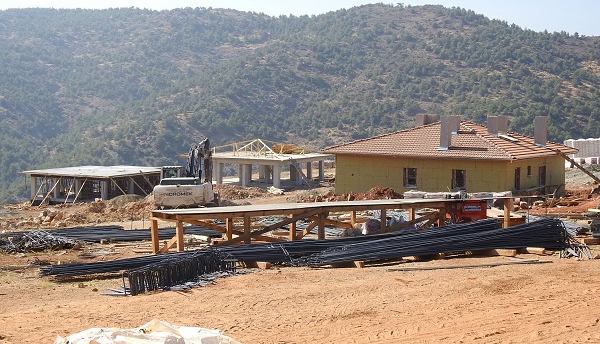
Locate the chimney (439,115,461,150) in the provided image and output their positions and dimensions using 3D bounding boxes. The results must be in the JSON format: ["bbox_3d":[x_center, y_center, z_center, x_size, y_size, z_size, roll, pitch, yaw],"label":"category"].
[{"bbox_3d":[9.863,-2.657,63.695,0.750,2.172,1.250,3,5,33],"label":"chimney"}]

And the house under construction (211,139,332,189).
[{"bbox_3d":[-4.796,-1.132,111.745,13.000,5.000,12.800,2,5,28],"label":"house under construction"}]

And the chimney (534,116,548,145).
[{"bbox_3d":[17.237,-2.943,68.054,0.720,2.106,0.550,3,5,33],"label":"chimney"}]

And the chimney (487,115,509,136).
[{"bbox_3d":[13.837,-3.268,67.342,0.850,1.375,1.150,3,5,33],"label":"chimney"}]

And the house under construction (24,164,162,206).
[{"bbox_3d":[-25.266,1.694,119.994,13.300,3.400,12.901,2,5,26],"label":"house under construction"}]

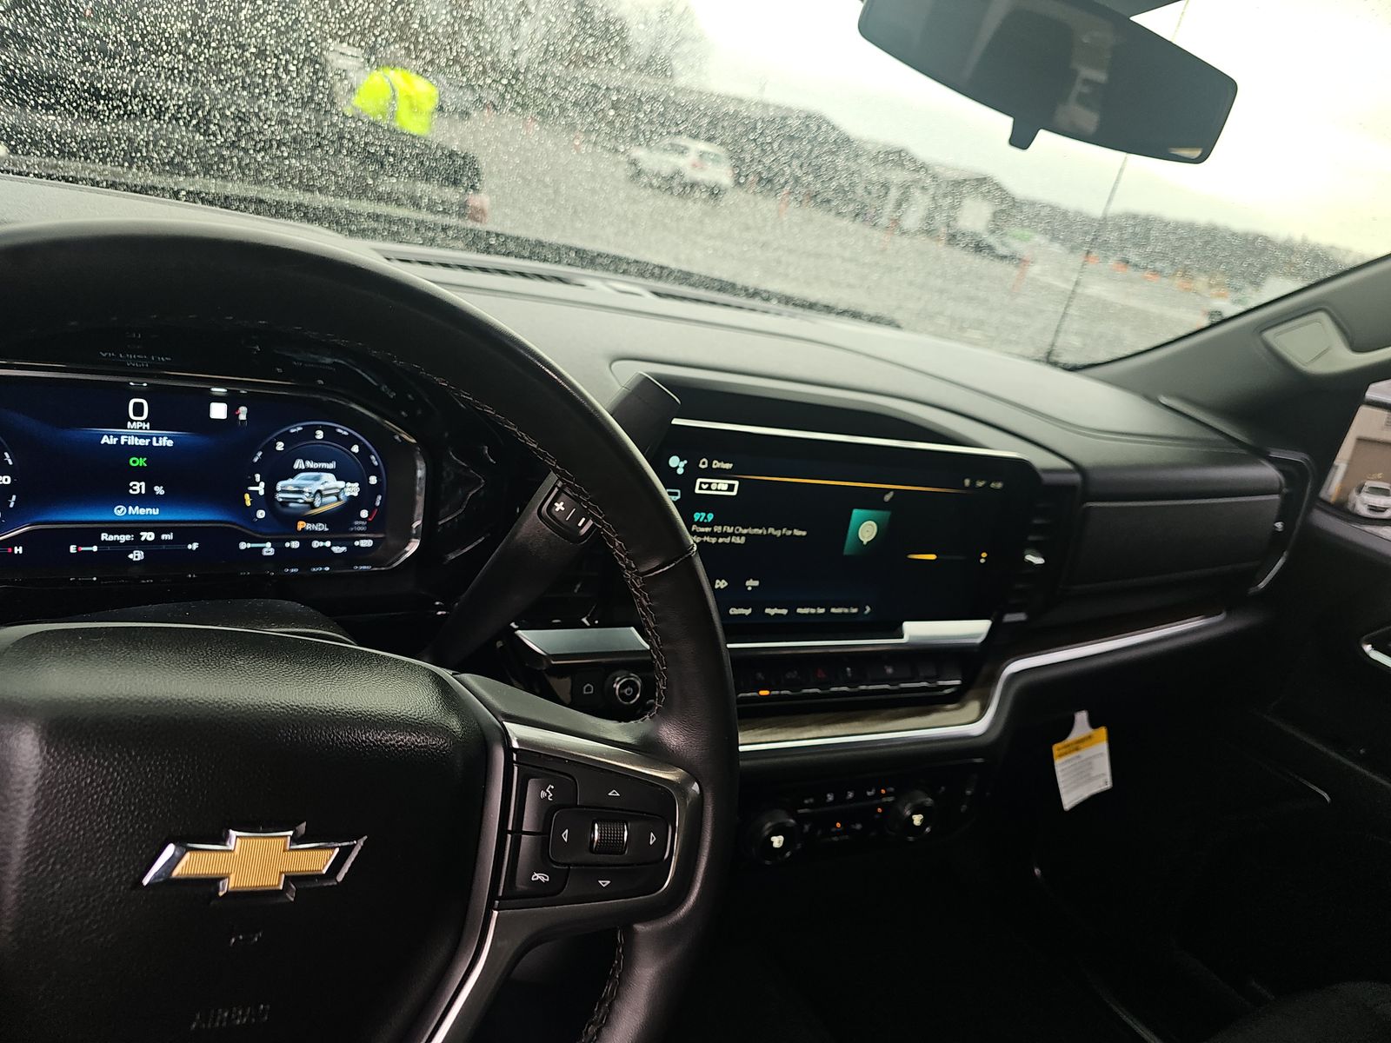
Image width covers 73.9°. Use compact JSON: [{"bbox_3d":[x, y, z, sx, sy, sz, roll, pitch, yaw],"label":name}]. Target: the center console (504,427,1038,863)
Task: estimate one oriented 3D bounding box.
[{"bbox_3d":[0.064,0.084,0.657,0.390,0.313,0.120,2,15,-29],"label":"center console"}]

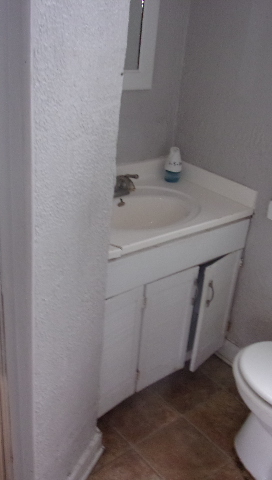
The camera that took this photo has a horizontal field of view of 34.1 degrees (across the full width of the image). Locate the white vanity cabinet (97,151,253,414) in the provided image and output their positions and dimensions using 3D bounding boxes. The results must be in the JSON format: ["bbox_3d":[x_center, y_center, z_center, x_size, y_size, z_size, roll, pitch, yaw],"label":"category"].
[{"bbox_3d":[-0.006,0.203,2.154,0.882,0.972,0.562,-16,33,-34],"label":"white vanity cabinet"}]

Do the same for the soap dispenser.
[{"bbox_3d":[0.193,-0.386,2.282,0.087,0.172,0.078,-3,28,-14],"label":"soap dispenser"}]

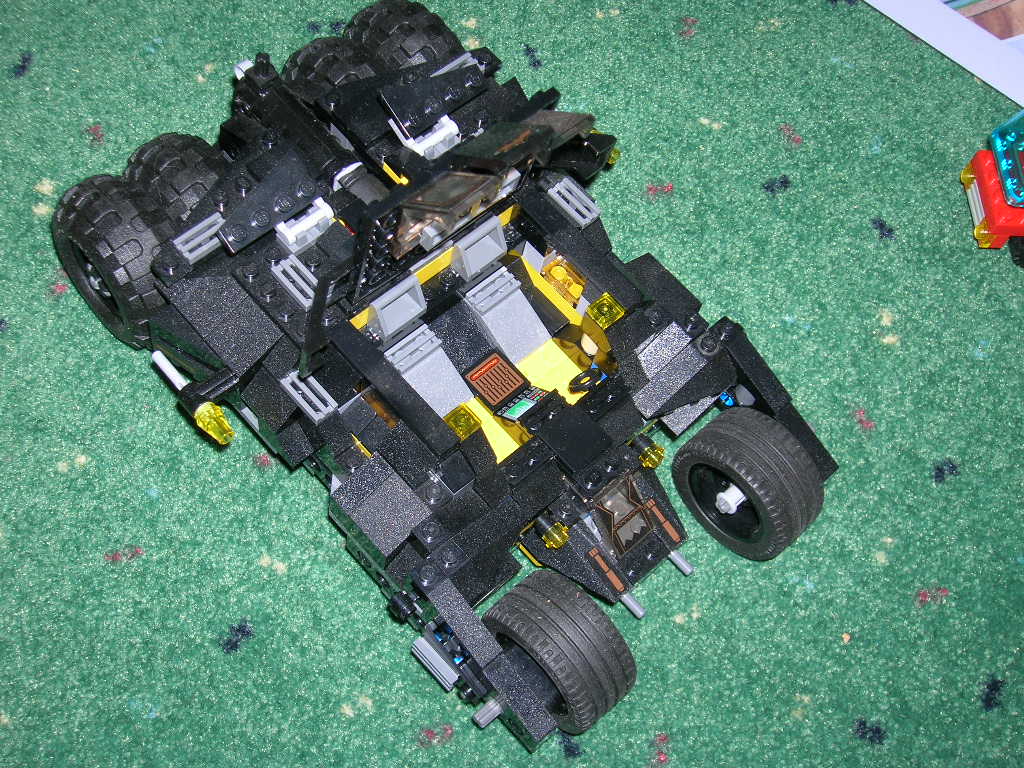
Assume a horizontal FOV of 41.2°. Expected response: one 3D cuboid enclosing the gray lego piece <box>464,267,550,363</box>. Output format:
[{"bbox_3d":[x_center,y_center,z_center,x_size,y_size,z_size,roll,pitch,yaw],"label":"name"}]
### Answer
[{"bbox_3d":[-0.001,-0.021,0.425,0.016,0.013,0.024,-38,75,-21],"label":"gray lego piece"}]

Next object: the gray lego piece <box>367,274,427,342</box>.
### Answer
[{"bbox_3d":[-0.033,-0.023,0.394,0.016,0.011,0.009,-38,72,-22],"label":"gray lego piece"}]

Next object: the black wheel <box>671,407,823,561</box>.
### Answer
[{"bbox_3d":[0.073,0.031,0.425,0.024,0.043,0.043,-38,74,-21],"label":"black wheel"}]

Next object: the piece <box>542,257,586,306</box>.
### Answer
[{"bbox_3d":[0.016,-0.031,0.424,0.008,0.004,0.016,-38,74,-21],"label":"piece"}]

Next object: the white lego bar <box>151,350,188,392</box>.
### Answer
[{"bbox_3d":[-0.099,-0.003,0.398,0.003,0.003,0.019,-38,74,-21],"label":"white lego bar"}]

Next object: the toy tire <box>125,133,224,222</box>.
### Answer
[{"bbox_3d":[-0.100,-0.053,0.439,0.026,0.056,0.056,-38,72,-22],"label":"toy tire"}]

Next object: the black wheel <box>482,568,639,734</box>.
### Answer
[{"bbox_3d":[0.013,0.077,0.390,0.028,0.043,0.043,-38,72,-22],"label":"black wheel"}]

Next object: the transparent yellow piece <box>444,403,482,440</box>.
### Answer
[{"bbox_3d":[-0.014,0.011,0.381,0.008,0.003,0.008,-38,74,-21],"label":"transparent yellow piece"}]

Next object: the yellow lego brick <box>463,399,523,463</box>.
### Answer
[{"bbox_3d":[-0.010,0.018,0.416,0.016,0.006,0.024,-38,75,-21],"label":"yellow lego brick"}]

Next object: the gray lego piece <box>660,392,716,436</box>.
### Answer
[{"bbox_3d":[0.059,0.004,0.427,0.028,0.010,0.008,-38,75,-21],"label":"gray lego piece"}]

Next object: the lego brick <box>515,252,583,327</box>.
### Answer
[{"bbox_3d":[0.014,-0.029,0.408,0.007,0.010,0.028,-38,72,-22],"label":"lego brick"}]

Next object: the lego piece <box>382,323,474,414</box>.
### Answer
[{"bbox_3d":[-0.025,-0.002,0.413,0.016,0.013,0.024,-38,75,-21],"label":"lego piece"}]

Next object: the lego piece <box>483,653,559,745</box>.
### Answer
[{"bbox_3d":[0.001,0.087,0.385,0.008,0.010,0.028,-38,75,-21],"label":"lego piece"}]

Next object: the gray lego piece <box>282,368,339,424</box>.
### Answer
[{"bbox_3d":[-0.058,0.003,0.391,0.008,0.003,0.016,-38,74,-21],"label":"gray lego piece"}]

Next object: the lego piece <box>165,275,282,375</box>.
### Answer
[{"bbox_3d":[-0.081,-0.020,0.393,0.020,0.010,0.032,-38,74,-21],"label":"lego piece"}]

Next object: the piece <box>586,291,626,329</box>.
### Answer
[{"bbox_3d":[0.027,-0.021,0.401,0.008,0.003,0.008,-38,74,-21],"label":"piece"}]

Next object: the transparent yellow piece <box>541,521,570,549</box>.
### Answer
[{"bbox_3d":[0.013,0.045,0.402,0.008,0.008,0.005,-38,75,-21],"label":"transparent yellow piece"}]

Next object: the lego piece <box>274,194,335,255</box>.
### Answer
[{"bbox_3d":[-0.059,-0.045,0.395,0.016,0.007,0.008,-38,74,-21],"label":"lego piece"}]

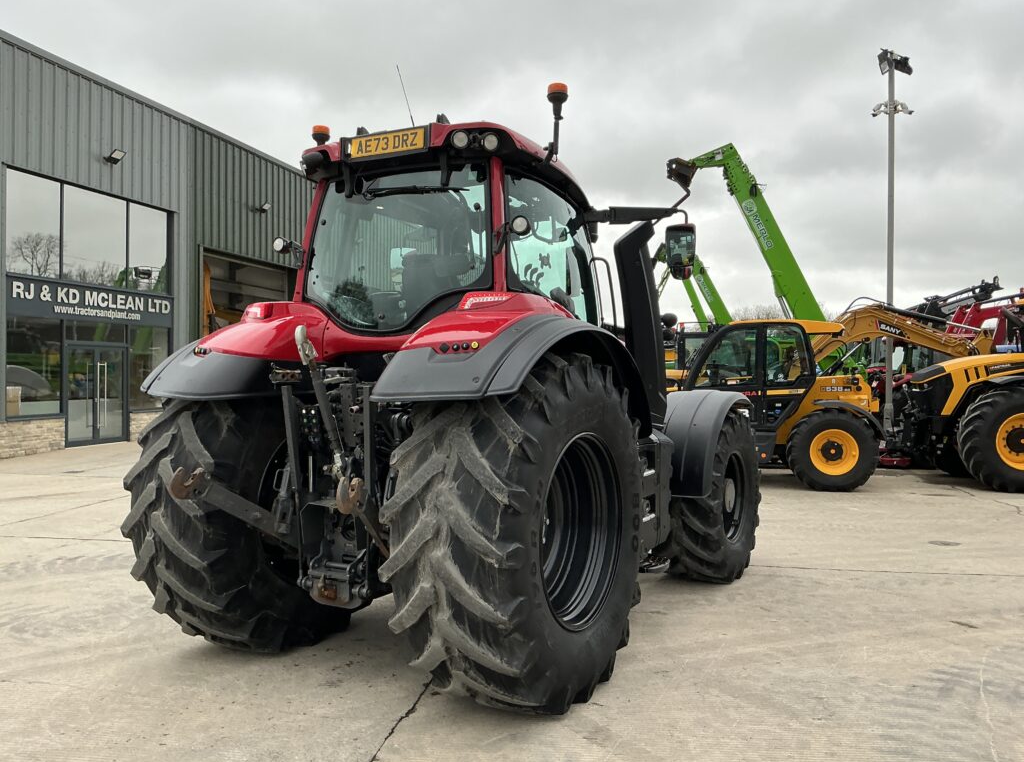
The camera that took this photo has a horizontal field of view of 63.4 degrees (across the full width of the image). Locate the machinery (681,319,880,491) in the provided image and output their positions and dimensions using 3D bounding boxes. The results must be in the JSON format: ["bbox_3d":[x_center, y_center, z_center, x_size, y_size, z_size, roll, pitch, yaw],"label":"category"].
[{"bbox_3d":[3.255,0.348,13.346,4.700,2.520,2.300,0,1,6],"label":"machinery"}]

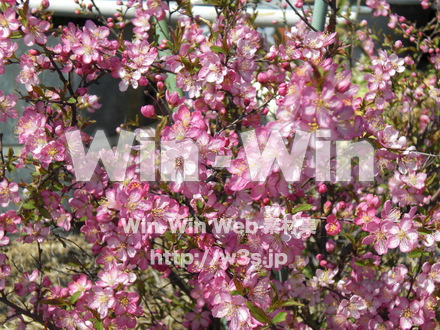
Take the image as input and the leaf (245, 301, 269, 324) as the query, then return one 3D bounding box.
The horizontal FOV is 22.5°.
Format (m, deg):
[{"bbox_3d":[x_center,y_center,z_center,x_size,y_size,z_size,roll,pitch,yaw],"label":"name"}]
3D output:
[{"bbox_3d":[0.034,0.133,1.000,0.005,0.031,0.010,-39,12,44],"label":"leaf"}]

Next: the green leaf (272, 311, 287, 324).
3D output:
[{"bbox_3d":[0.054,0.138,1.000,0.004,0.019,0.009,33,18,-52],"label":"green leaf"}]

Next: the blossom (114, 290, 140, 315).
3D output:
[{"bbox_3d":[-0.084,0.125,1.000,0.022,0.022,0.009,-1,14,-6],"label":"blossom"}]

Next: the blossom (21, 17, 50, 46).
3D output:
[{"bbox_3d":[-0.173,-0.126,1.040,0.027,0.028,0.013,-5,13,-17],"label":"blossom"}]

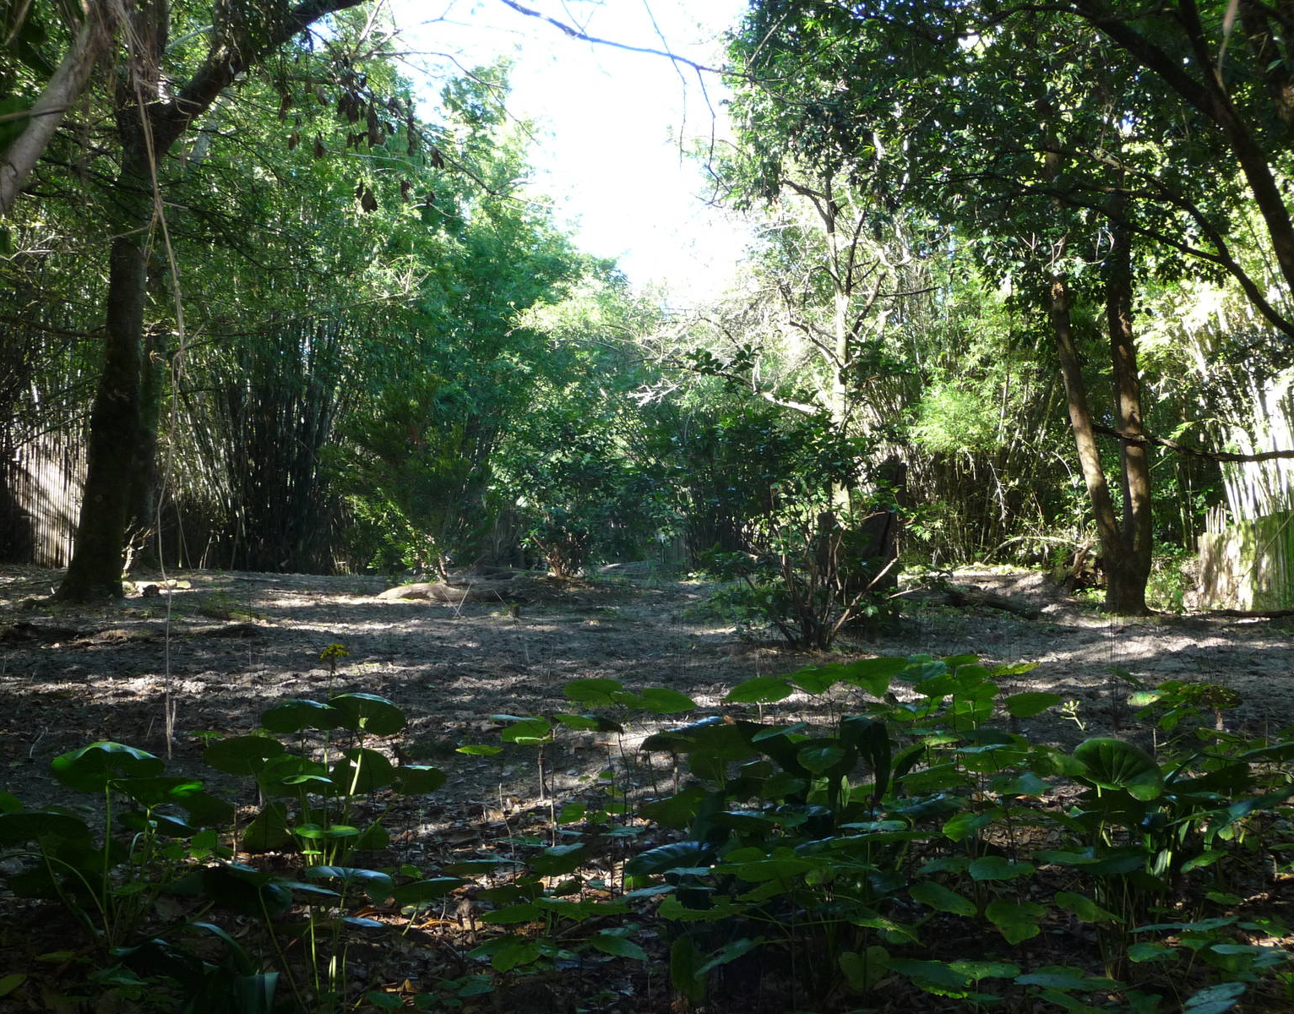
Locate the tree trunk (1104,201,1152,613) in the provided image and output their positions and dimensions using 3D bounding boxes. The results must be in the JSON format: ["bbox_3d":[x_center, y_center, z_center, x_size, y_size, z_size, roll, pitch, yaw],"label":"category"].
[{"bbox_3d":[4.584,-0.951,16.000,0.440,3.920,0.420,0,1,0],"label":"tree trunk"}]

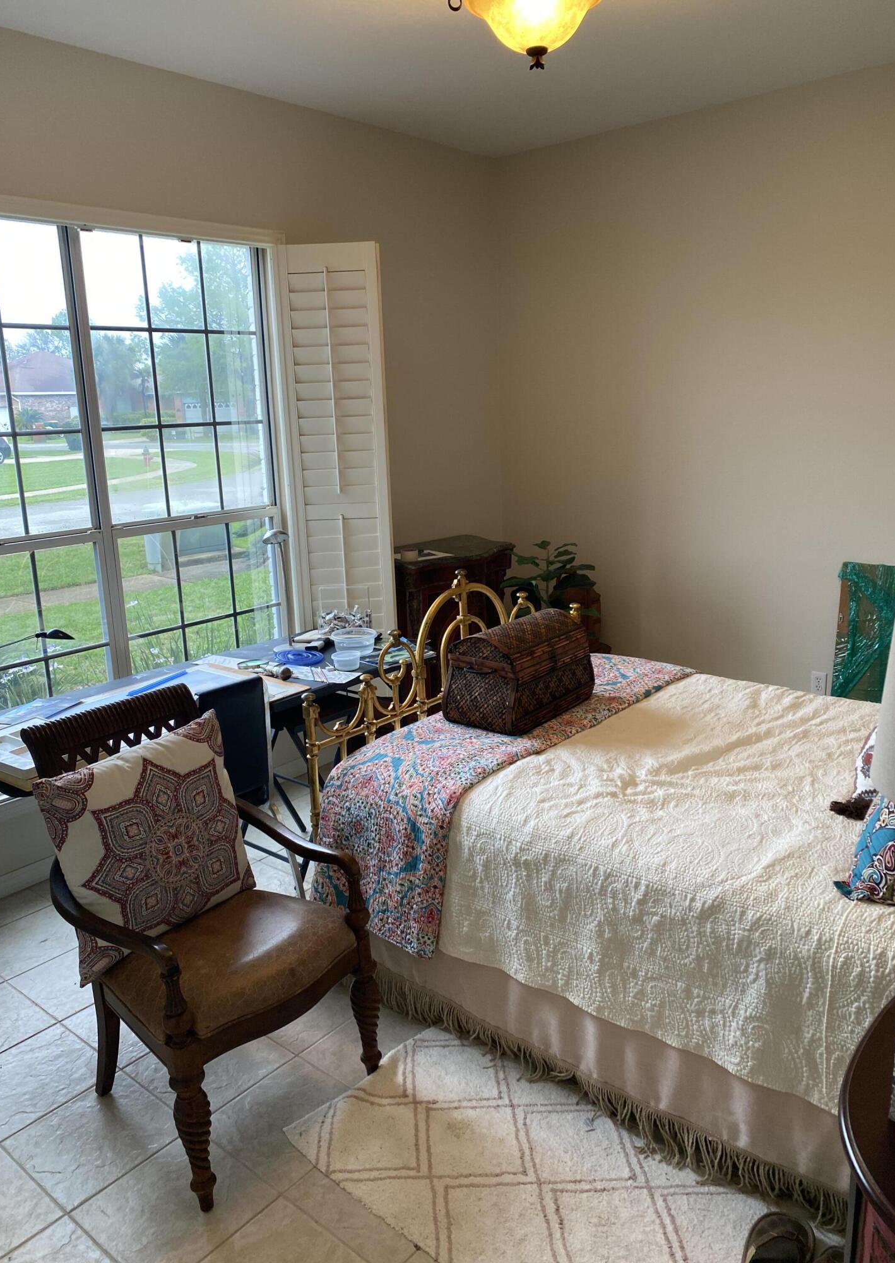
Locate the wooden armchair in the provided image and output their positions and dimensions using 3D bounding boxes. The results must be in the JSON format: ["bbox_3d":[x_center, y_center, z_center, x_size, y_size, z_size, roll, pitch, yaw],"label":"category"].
[{"bbox_3d":[-0.542,0.650,2.158,0.650,0.925,0.570,9,18,39],"label":"wooden armchair"}]

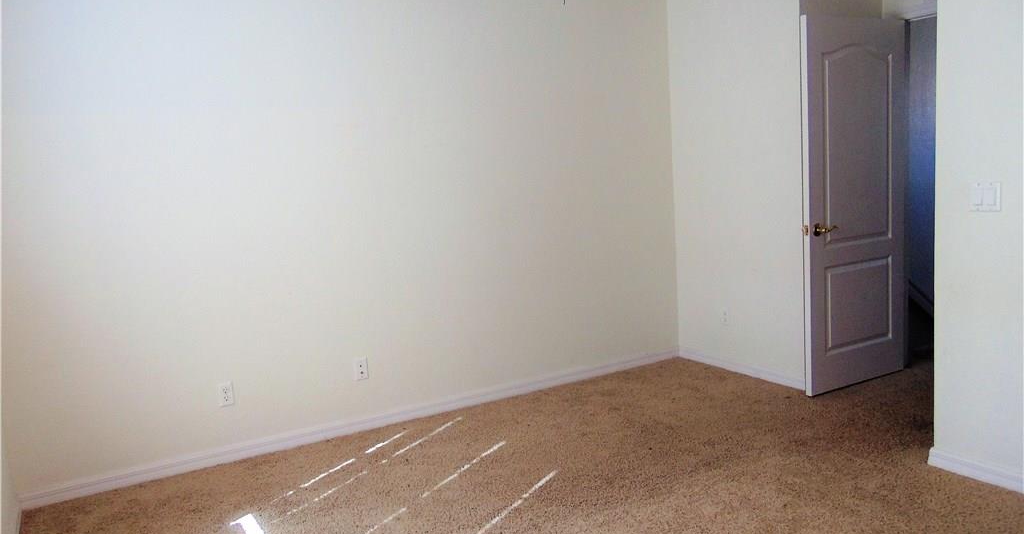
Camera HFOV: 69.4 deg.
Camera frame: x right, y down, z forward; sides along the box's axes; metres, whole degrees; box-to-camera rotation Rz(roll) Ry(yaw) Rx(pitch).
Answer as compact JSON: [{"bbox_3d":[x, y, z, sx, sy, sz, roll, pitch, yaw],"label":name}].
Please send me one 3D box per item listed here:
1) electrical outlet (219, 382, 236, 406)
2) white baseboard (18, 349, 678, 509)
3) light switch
[{"bbox_3d":[-1.412,0.632,3.658,0.071,0.115,0.009,-8,8,-29],"label":"electrical outlet"},{"bbox_3d":[-0.504,0.815,4.208,3.857,0.077,0.016,-8,8,-29],"label":"white baseboard"},{"bbox_3d":[1.814,-0.268,2.840,0.010,0.115,0.116,-8,8,-29],"label":"light switch"}]

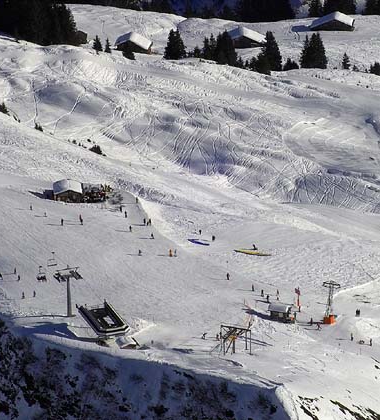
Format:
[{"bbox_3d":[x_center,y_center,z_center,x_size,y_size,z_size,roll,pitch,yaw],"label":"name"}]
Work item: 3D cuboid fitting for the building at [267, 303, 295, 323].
[{"bbox_3d":[23.069,25.918,1500.000,6.200,3.100,3.800,6,26,13],"label":"building"}]

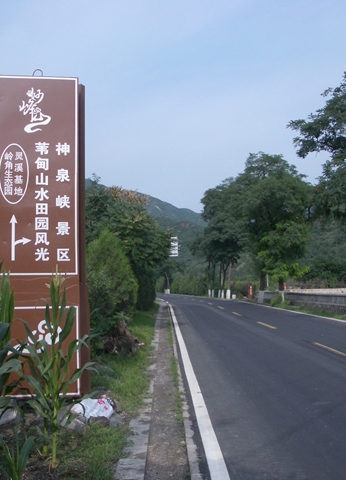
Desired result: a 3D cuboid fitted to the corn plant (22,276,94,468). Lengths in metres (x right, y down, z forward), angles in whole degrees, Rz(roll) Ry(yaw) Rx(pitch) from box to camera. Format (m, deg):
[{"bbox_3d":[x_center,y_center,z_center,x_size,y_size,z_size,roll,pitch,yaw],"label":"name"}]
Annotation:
[{"bbox_3d":[-0.899,1.029,5.039,0.600,1.520,0.580,0,-4,0],"label":"corn plant"}]

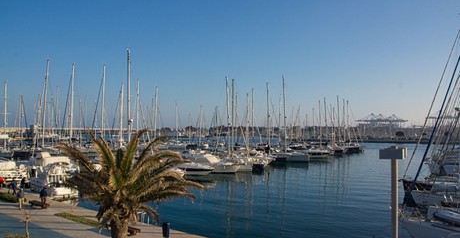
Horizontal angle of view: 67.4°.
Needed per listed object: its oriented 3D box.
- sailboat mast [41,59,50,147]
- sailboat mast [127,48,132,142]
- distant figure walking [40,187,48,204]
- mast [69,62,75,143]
[{"bbox_3d":[-47.024,-4.061,88.170,0.260,22.470,0.260,2,-2,0],"label":"sailboat mast"},{"bbox_3d":[-18.980,-3.120,65.130,0.270,20.360,0.270,-1,-2,0],"label":"sailboat mast"},{"bbox_3d":[-16.145,6.762,30.000,0.520,1.720,0.380,2,-2,-41],"label":"distant figure walking"},{"bbox_3d":[-39.390,-3.663,86.157,0.260,20.540,0.260,1,-2,0],"label":"mast"}]

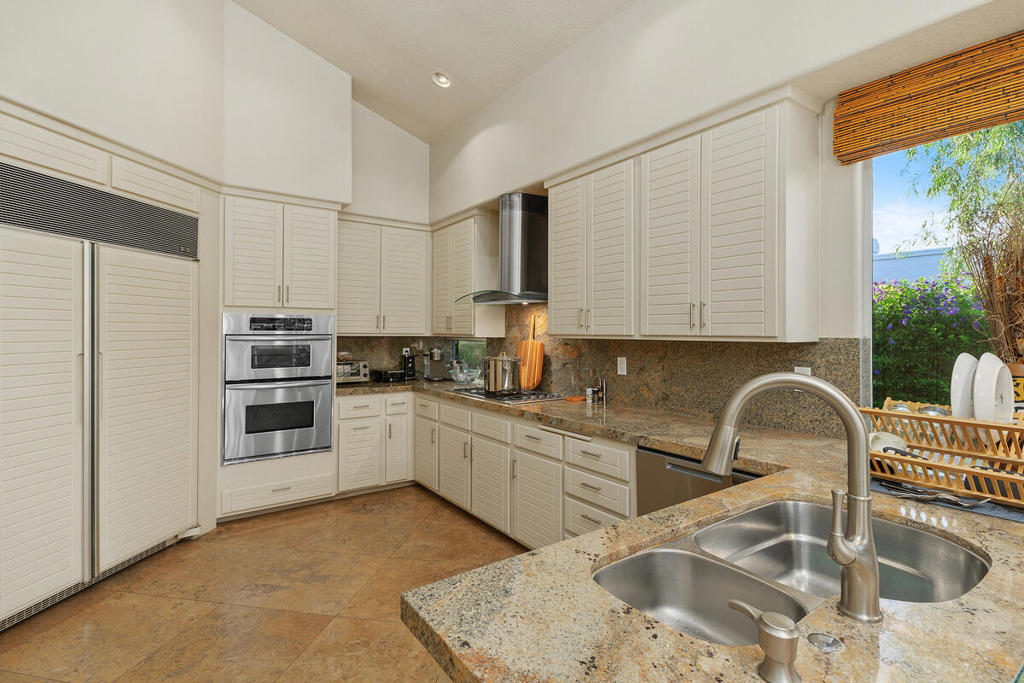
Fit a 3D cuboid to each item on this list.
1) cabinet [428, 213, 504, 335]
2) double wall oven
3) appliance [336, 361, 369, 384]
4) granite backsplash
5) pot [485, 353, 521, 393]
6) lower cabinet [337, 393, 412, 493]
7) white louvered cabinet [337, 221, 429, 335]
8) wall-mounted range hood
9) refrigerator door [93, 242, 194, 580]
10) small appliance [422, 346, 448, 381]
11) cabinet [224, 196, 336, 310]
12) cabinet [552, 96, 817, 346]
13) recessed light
[{"bbox_3d":[-0.413,-0.554,4.186,0.310,1.024,0.776,0,1,-37],"label":"cabinet"},{"bbox_3d":[-1.883,0.335,3.690,0.755,1.100,0.600,0,1,-30],"label":"double wall oven"},{"bbox_3d":[-1.569,0.278,4.276,0.370,0.220,0.270,0,1,-33],"label":"appliance"},{"bbox_3d":[-0.084,0.071,3.120,1.220,0.730,3.800,0,1,-38],"label":"granite backsplash"},{"bbox_3d":[-0.073,0.232,3.453,0.270,0.280,0.290,0,1,-2],"label":"pot"},{"bbox_3d":[-1.328,0.850,4.147,0.650,0.800,0.600,0,1,-34],"label":"lower cabinet"},{"bbox_3d":[-1.223,-0.553,4.295,0.871,1.002,0.320,0,1,-33],"label":"white louvered cabinet"},{"bbox_3d":[0.032,-0.704,3.555,0.500,0.820,0.910,0,1,-38],"label":"wall-mounted range hood"},{"bbox_3d":[-2.216,0.359,2.771,0.070,1.790,0.630,0,1,12],"label":"refrigerator door"},{"bbox_3d":[-0.771,0.223,4.623,0.220,0.330,0.260,0,1,-7],"label":"small appliance"},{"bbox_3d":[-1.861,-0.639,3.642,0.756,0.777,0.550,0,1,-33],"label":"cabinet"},{"bbox_3d":[0.848,-0.521,2.622,0.350,1.030,1.490,0,1,-38],"label":"cabinet"},{"bbox_3d":[-0.536,-2.009,3.484,0.165,0.050,0.165,13,-9,0],"label":"recessed light"}]

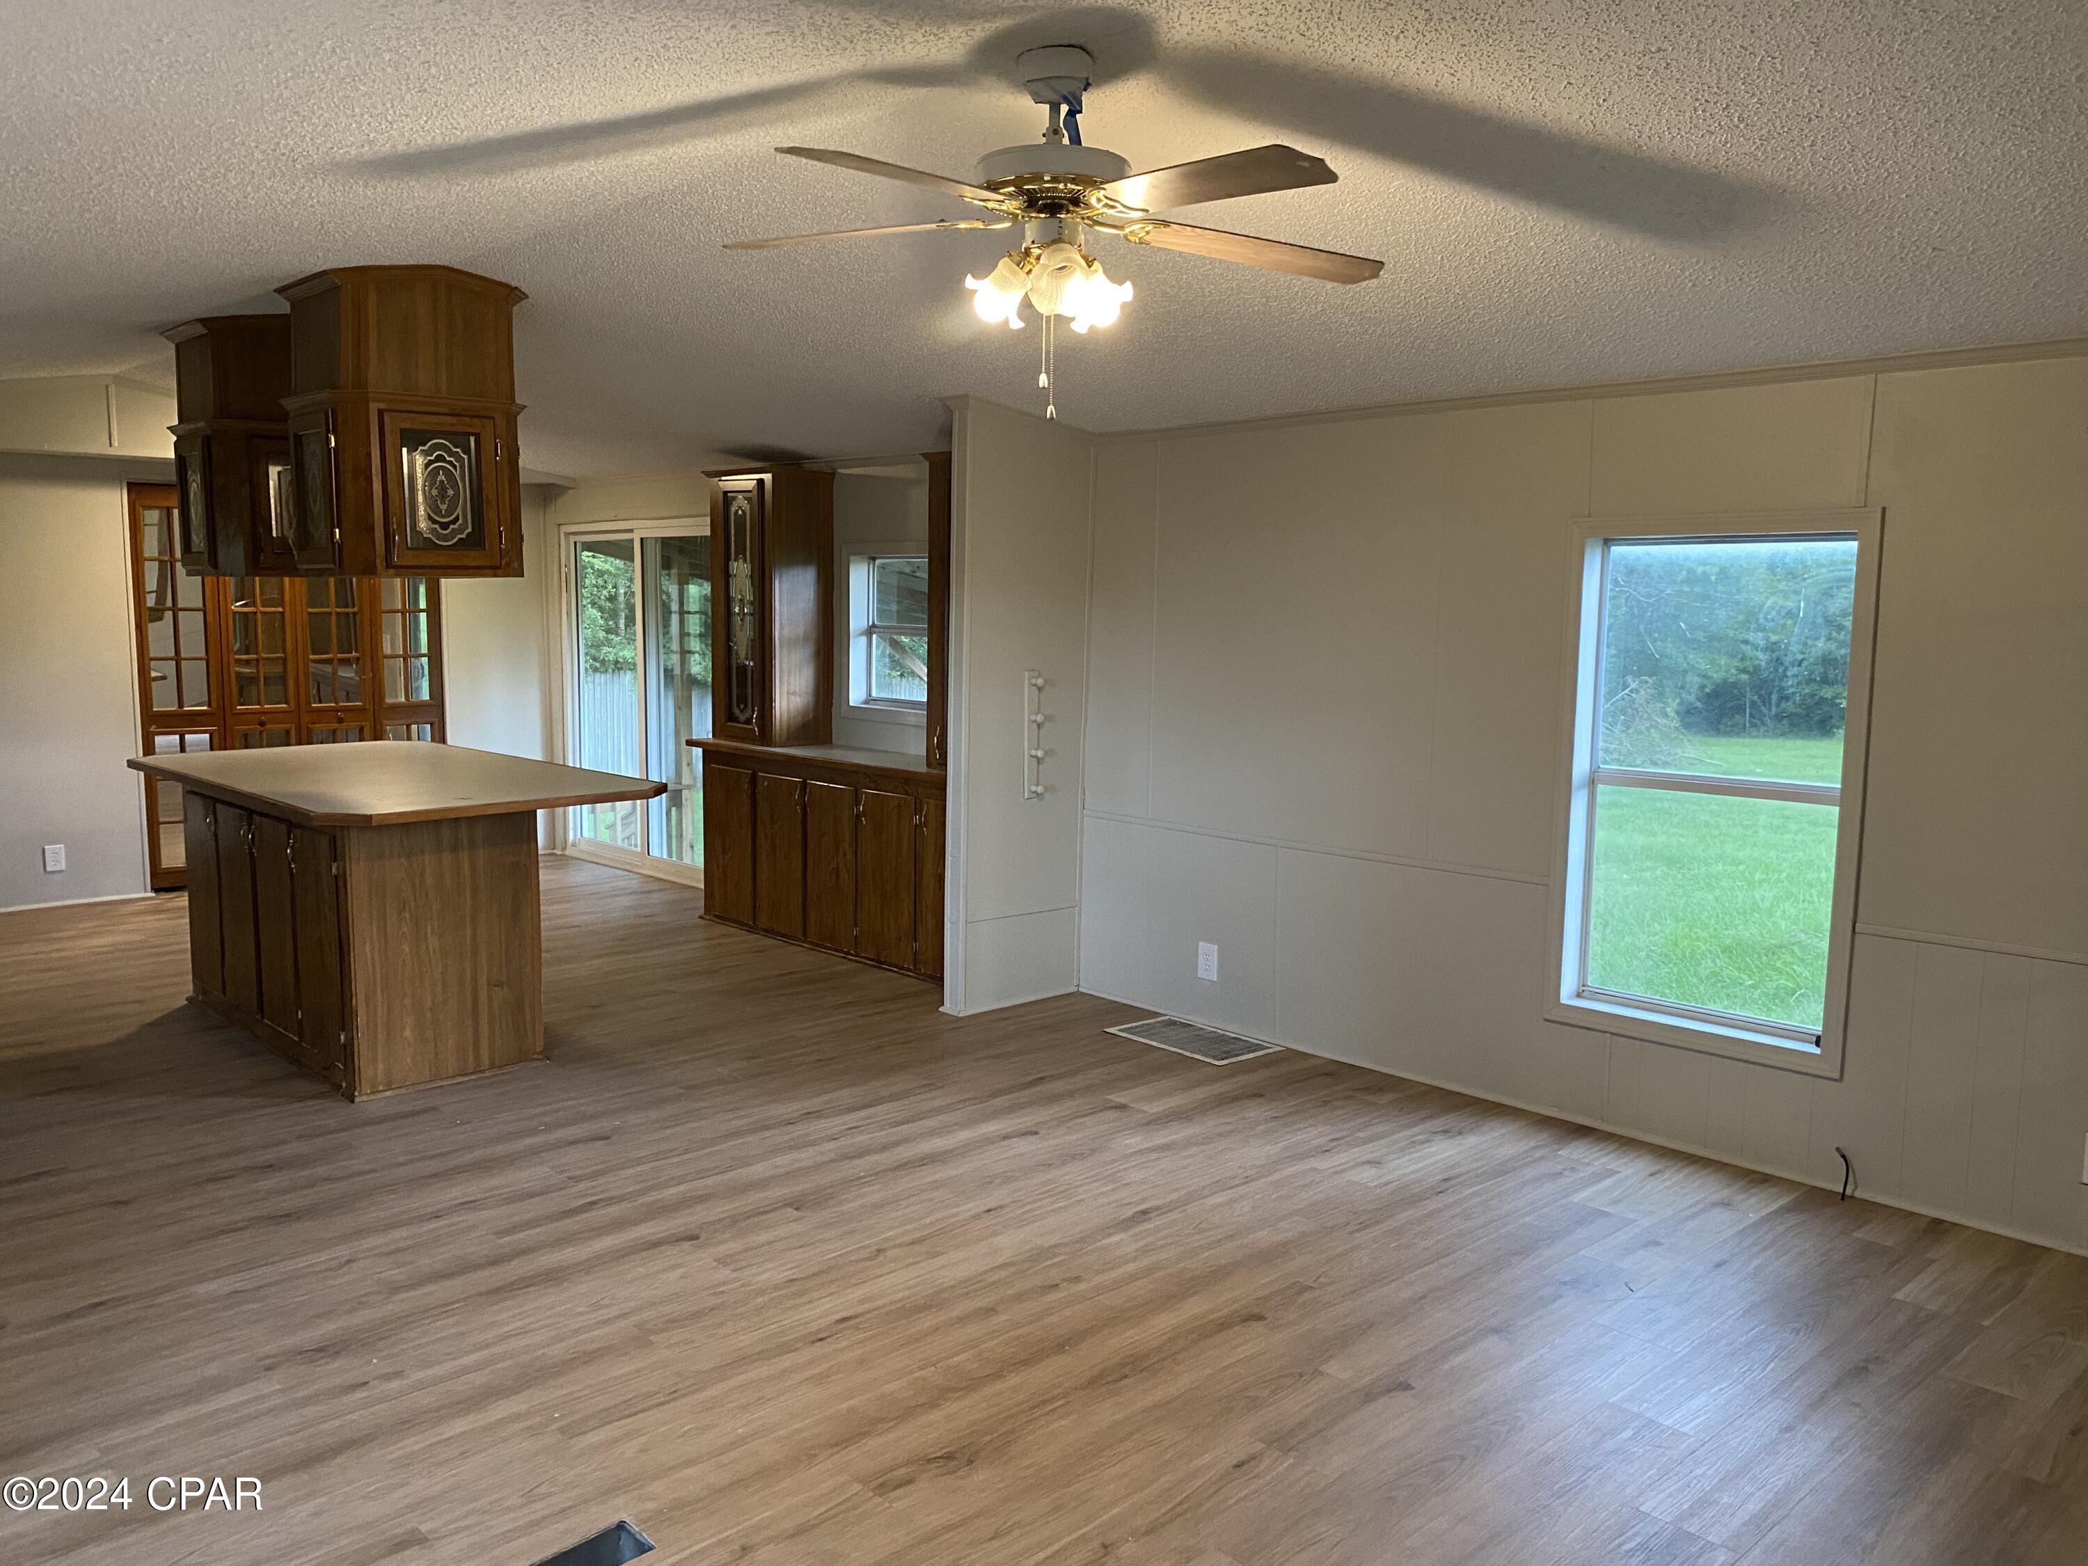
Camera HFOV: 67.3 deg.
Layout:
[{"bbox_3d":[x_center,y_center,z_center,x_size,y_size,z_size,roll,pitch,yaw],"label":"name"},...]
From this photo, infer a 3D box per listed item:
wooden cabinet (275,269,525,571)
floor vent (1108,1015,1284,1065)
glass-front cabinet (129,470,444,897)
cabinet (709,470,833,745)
[{"bbox_3d":[-2.010,-1.111,4.921,0.595,0.926,0.559,-6,10,-44],"label":"wooden cabinet"},{"bbox_3d":[0.525,0.899,5.509,0.325,0.012,0.547,-6,10,-44],"label":"floor vent"},{"bbox_3d":[-4.037,-0.529,8.421,1.537,2.024,0.300,-5,9,-44],"label":"glass-front cabinet"},{"bbox_3d":[-1.297,-0.818,7.298,0.329,1.250,0.544,-6,10,-44],"label":"cabinet"}]

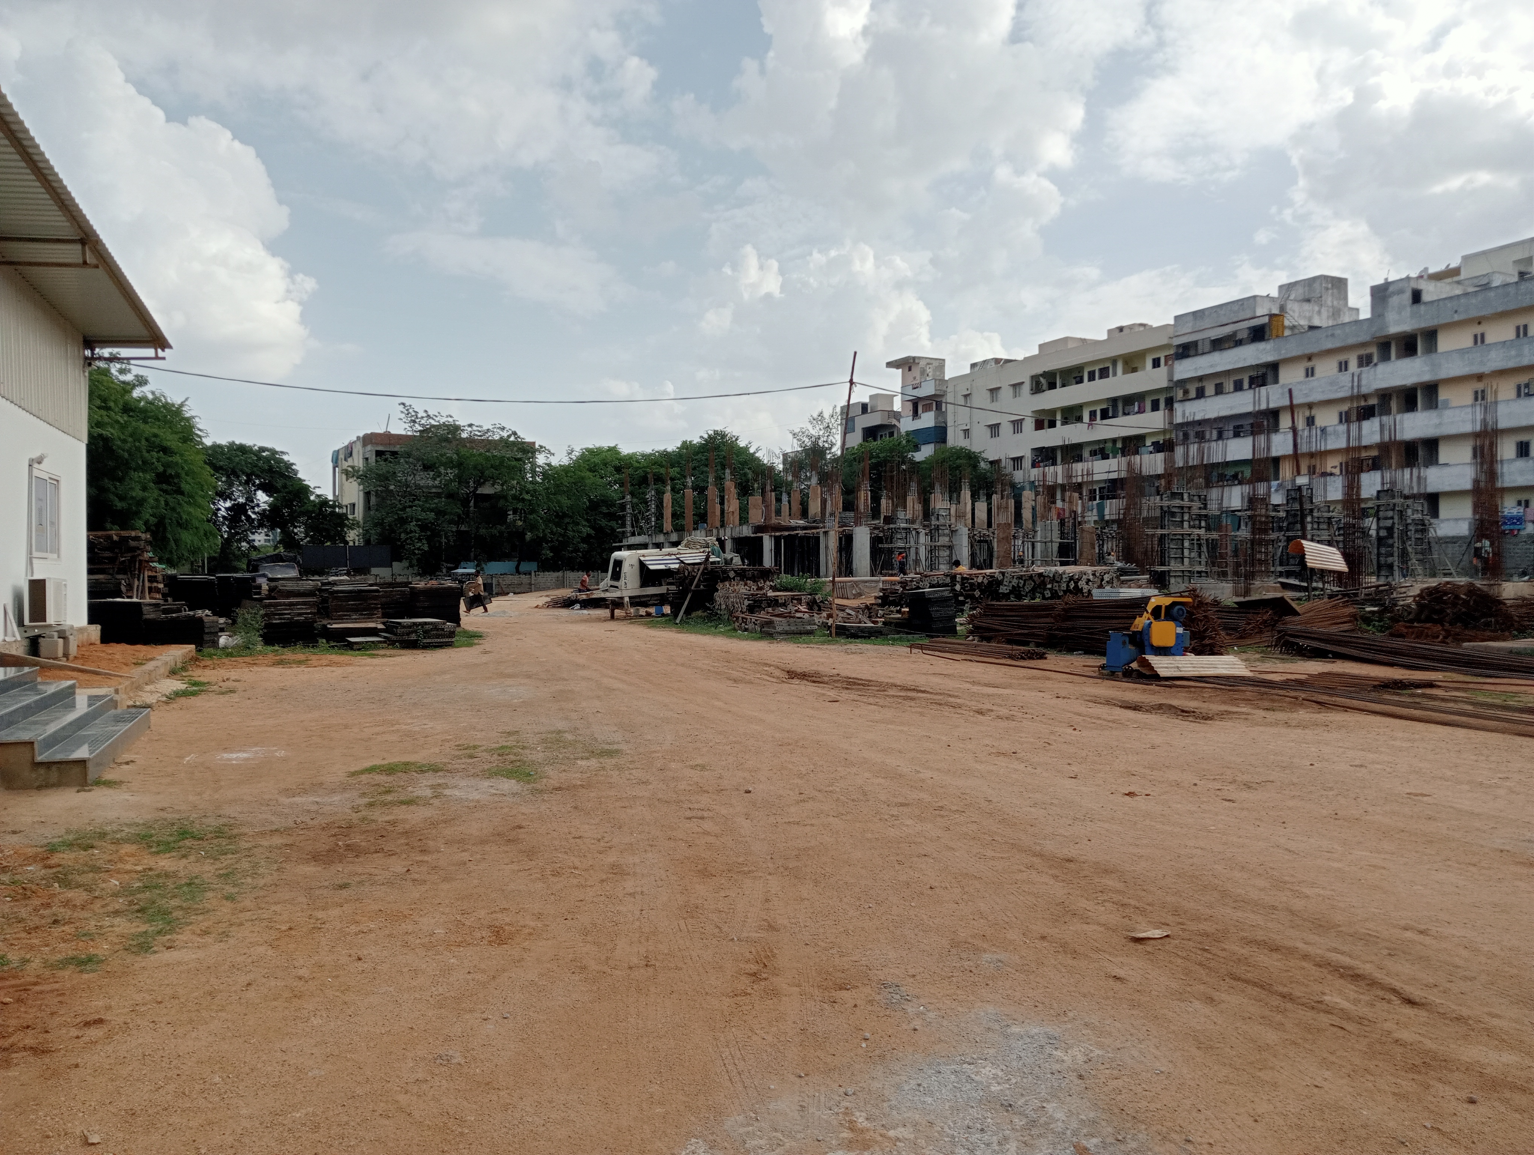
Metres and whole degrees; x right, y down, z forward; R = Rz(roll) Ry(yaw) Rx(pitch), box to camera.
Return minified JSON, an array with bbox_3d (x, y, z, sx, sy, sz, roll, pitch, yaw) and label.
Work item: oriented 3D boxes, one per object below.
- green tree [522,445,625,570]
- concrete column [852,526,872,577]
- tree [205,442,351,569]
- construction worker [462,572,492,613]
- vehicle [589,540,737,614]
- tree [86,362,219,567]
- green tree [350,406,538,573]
[{"bbox_3d":[-13.238,-3.954,85.000,7.000,10.210,7.000,0,0,0],"label":"green tree"},{"bbox_3d":[4.571,-1.134,60.000,0.720,2.650,0.450,0,0,-20],"label":"concrete column"},{"bbox_3d":[-27.575,-3.183,70.000,8.000,8.820,7.500,0,0,0],"label":"tree"},{"bbox_3d":[-10.896,0.563,46.500,0.850,1.620,0.600,0,0,-6],"label":"construction worker"},{"bbox_3d":[-3.400,0.034,41.000,4.800,2.400,1.900,0,0,-18],"label":"vehicle"},{"bbox_3d":[-24.741,-3.505,48.000,8.000,9.700,8.000,0,0,0],"label":"tree"},{"bbox_3d":[-21.790,-5.194,84.000,12.200,12.700,11.000,0,0,0],"label":"green tree"}]

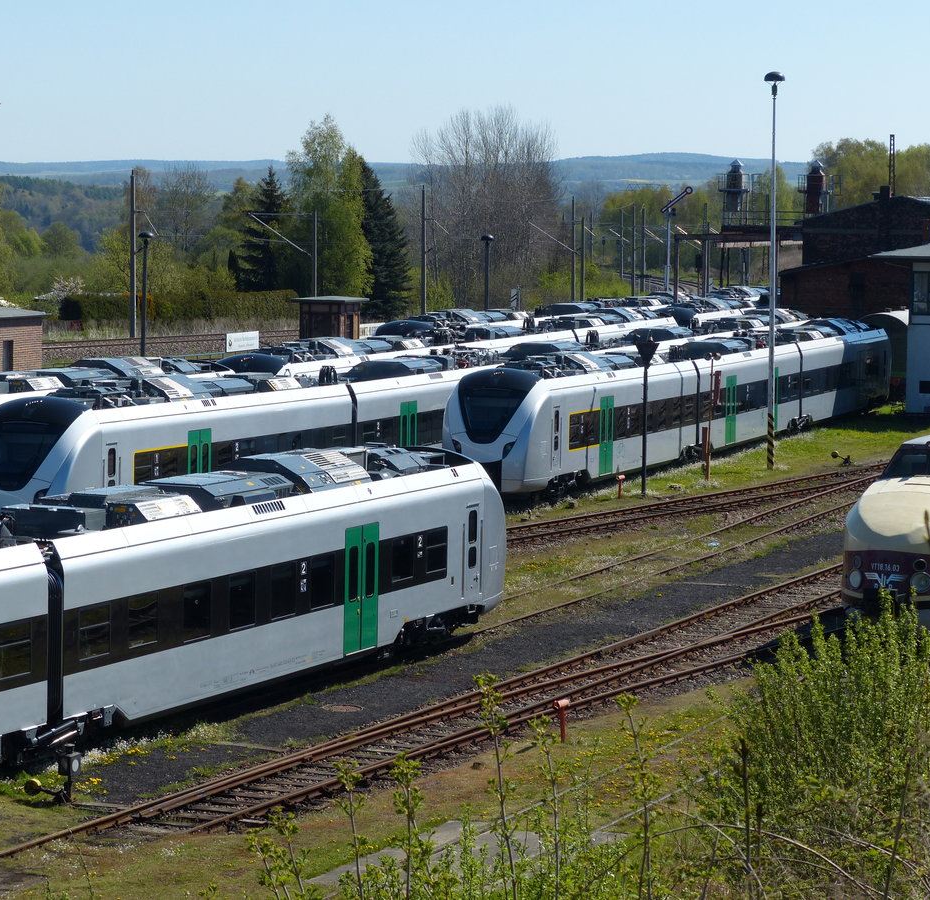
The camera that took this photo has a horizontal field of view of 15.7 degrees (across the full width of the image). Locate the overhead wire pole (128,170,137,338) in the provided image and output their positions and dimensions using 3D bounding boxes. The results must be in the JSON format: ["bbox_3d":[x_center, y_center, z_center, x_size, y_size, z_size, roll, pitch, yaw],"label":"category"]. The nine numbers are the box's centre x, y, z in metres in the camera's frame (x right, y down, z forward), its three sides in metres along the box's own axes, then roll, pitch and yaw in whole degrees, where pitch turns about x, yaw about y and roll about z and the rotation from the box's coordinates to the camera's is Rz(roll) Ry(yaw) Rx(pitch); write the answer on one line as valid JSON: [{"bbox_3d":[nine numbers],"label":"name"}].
[{"bbox_3d":[-18.822,-11.114,190.337,0.300,9.440,0.300,1,4,0],"label":"overhead wire pole"}]

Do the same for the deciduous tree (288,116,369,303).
[{"bbox_3d":[-10.097,-17.372,247.406,6.300,14.412,6.300,1,4,0],"label":"deciduous tree"}]

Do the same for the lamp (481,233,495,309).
[{"bbox_3d":[1.191,-8.104,184.266,0.680,7.450,0.680,1,4,0],"label":"lamp"}]

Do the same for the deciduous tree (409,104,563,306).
[{"bbox_3d":[1.846,-22.090,304.201,13.400,17.703,12.000,1,4,0],"label":"deciduous tree"}]

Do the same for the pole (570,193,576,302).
[{"bbox_3d":[9.458,-17.340,294.533,0.360,9.700,0.360,2,5,12],"label":"pole"}]

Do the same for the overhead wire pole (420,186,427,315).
[{"bbox_3d":[-2.926,-13.785,234.987,0.300,9.440,0.300,1,4,0],"label":"overhead wire pole"}]

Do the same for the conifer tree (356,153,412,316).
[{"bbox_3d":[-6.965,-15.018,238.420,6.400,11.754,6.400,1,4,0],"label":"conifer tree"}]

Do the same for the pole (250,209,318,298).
[{"bbox_3d":[-10.512,-9.986,193.067,5.000,7.568,0.350,3,5,33],"label":"pole"}]

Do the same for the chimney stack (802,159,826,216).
[{"bbox_3d":[22.880,-17.216,220.126,1.200,3.524,1.200,1,4,0],"label":"chimney stack"}]

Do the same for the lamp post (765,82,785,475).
[{"bbox_3d":[10.238,-5.950,111.866,0.670,13.208,0.670,1,4,0],"label":"lamp post"}]

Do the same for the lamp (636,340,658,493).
[{"bbox_3d":[5.640,-0.985,104.852,0.750,4.798,0.750,1,4,0],"label":"lamp"}]

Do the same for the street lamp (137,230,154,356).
[{"bbox_3d":[-13.937,-5.902,145.992,0.670,7.200,0.670,1,4,0],"label":"street lamp"}]

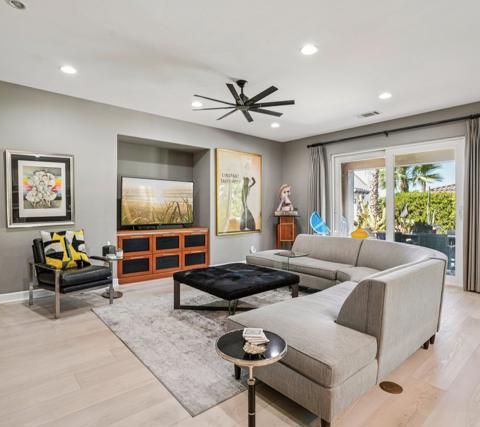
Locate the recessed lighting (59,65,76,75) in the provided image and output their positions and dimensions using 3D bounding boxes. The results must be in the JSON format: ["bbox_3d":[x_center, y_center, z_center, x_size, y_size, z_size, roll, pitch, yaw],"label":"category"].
[{"bbox_3d":[-2.085,-1.749,3.459,0.185,0.029,0.185,-1,2,-40],"label":"recessed lighting"}]

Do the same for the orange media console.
[{"bbox_3d":[-1.543,0.737,5.633,1.863,0.864,0.576,-1,2,-40],"label":"orange media console"}]

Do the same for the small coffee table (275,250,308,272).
[{"bbox_3d":[0.759,0.920,4.302,0.523,0.596,0.536,-1,2,-40],"label":"small coffee table"}]

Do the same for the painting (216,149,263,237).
[{"bbox_3d":[0.035,-0.456,6.536,1.353,1.876,0.048,-1,2,-40],"label":"painting"}]

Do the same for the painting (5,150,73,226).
[{"bbox_3d":[-2.837,-0.344,4.097,0.811,1.052,0.046,-1,2,-40],"label":"painting"}]

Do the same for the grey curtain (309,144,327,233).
[{"bbox_3d":[1.792,-0.192,6.605,0.134,2.693,0.516,-1,2,-40],"label":"grey curtain"}]

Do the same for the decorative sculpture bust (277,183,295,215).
[{"bbox_3d":[1.114,-0.350,6.968,0.375,0.697,0.281,0,2,-18],"label":"decorative sculpture bust"}]

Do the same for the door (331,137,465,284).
[{"bbox_3d":[2.864,-0.036,5.555,0.121,2.446,2.419,-1,2,-40],"label":"door"}]

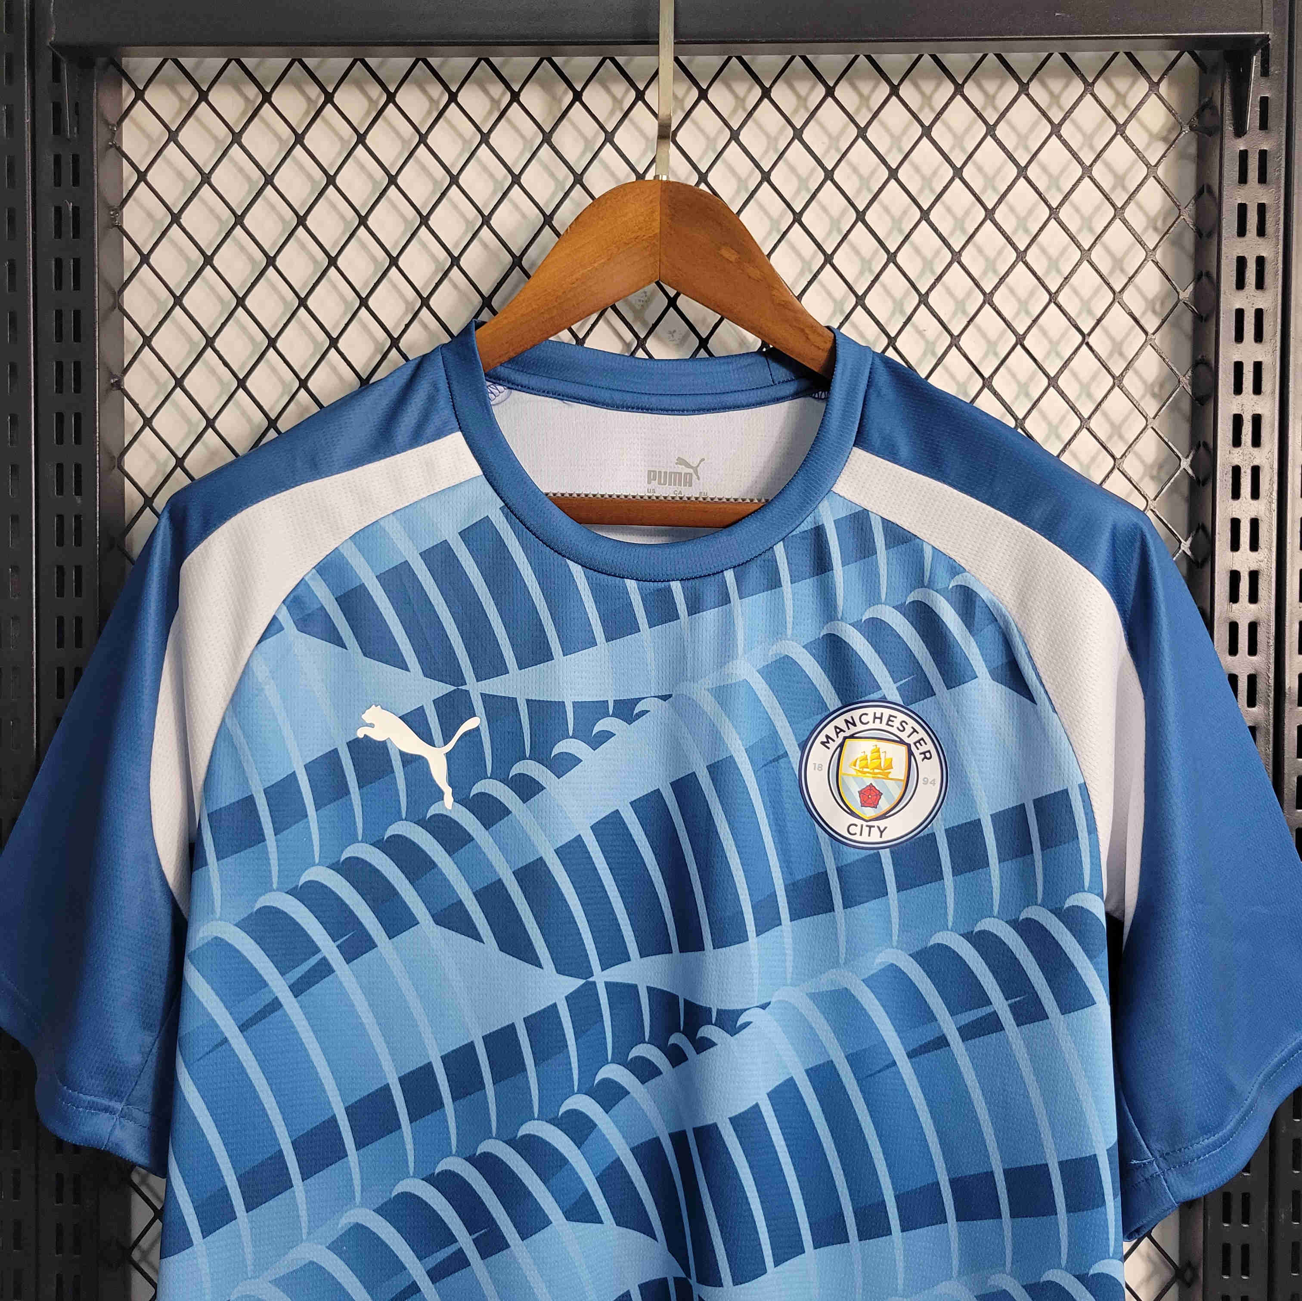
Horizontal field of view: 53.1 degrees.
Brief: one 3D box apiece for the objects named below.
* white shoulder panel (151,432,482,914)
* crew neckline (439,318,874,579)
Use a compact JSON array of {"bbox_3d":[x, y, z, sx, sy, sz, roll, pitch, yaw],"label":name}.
[{"bbox_3d":[-0.172,0.011,0.677,0.171,0.248,0.075,0,2,0],"label":"white shoulder panel"},{"bbox_3d":[0.003,-0.104,0.680,0.222,0.138,0.070,0,2,0],"label":"crew neckline"}]

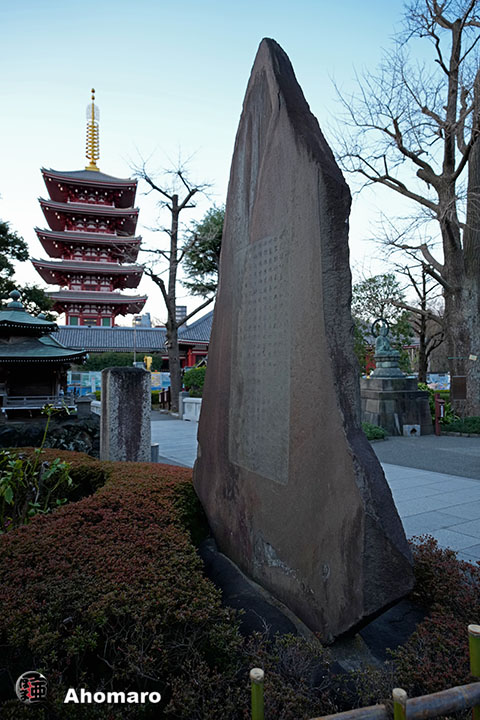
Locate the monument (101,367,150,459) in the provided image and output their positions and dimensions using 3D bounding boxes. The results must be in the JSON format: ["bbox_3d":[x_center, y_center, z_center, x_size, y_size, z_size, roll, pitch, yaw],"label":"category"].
[{"bbox_3d":[-1.436,0.928,5.566,0.510,1.678,0.510,1,-3,-28],"label":"monument"}]

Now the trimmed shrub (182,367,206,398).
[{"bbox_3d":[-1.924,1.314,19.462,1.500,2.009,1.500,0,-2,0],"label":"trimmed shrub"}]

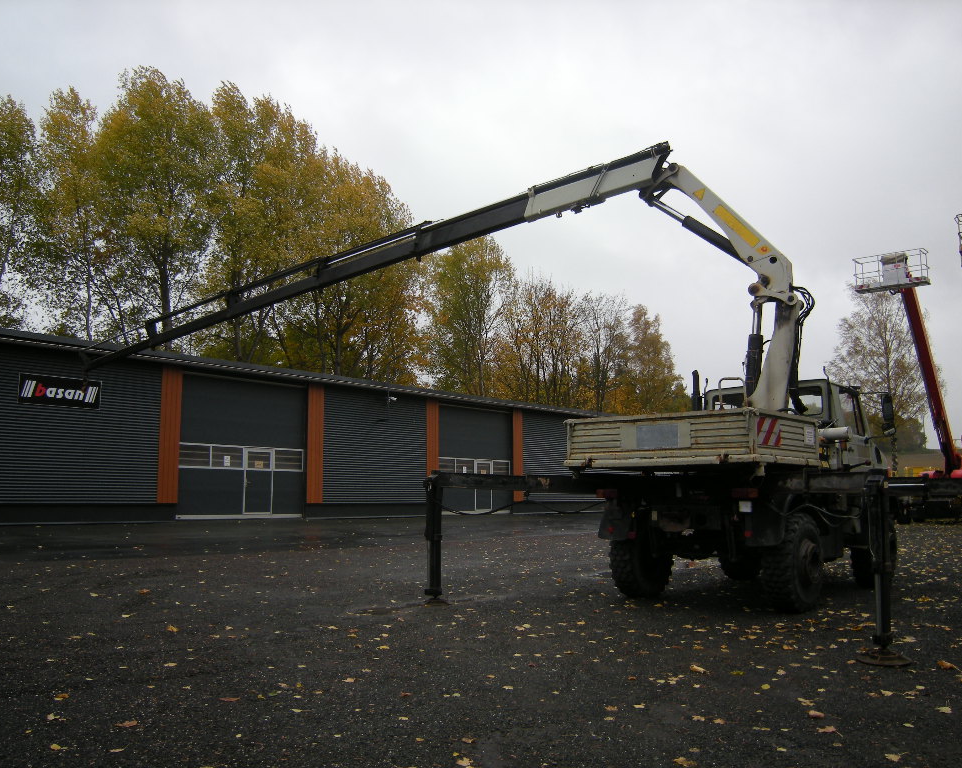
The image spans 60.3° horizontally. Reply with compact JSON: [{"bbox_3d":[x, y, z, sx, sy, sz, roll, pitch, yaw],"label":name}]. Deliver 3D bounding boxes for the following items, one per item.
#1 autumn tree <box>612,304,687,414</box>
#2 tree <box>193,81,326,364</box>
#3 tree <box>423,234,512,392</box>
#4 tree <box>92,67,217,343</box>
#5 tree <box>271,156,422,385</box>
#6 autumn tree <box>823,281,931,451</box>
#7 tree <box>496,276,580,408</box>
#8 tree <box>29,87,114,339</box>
[{"bbox_3d":[16.643,1.970,79.946,7.400,19.780,7.400,-2,-9,12],"label":"autumn tree"},{"bbox_3d":[-13.107,-5.466,48.543,7.690,25.830,7.690,2,-9,-15],"label":"tree"},{"bbox_3d":[-0.942,-1.029,61.789,7.070,20.710,7.070,0,-8,-1],"label":"tree"},{"bbox_3d":[-17.397,-5.299,43.598,6.650,24.130,6.650,3,-9,-22],"label":"tree"},{"bbox_3d":[-8.711,-3.598,53.288,9.810,23.440,9.810,1,-9,-9],"label":"tree"},{"bbox_3d":[40.386,-1.635,82.751,9.800,17.090,9.800,-5,-9,26],"label":"autumn tree"},{"bbox_3d":[4.833,0.459,68.174,7.440,19.530,7.440,-1,-8,4],"label":"tree"},{"bbox_3d":[-20.172,-4.338,40.266,4.560,21.300,4.560,4,-9,-27],"label":"tree"}]

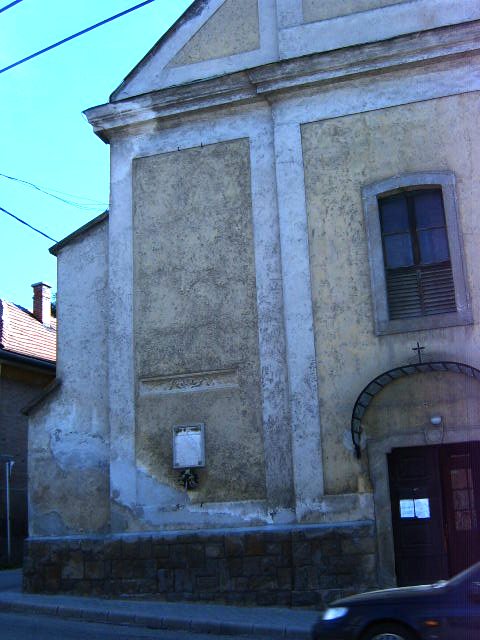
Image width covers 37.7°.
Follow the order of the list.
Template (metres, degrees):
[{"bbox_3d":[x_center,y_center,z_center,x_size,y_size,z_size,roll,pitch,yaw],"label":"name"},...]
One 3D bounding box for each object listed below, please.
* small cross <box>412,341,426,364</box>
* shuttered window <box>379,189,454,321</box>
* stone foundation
[{"bbox_3d":[2.923,0.544,11.447,0.210,0.360,0.040,-6,-14,16],"label":"small cross"},{"bbox_3d":[3.145,-1.236,12.555,1.160,2.400,0.160,-6,-14,16],"label":"shuttered window"},{"bbox_3d":[-0.897,4.394,12.494,6.700,1.300,0.450,-6,-14,16],"label":"stone foundation"}]

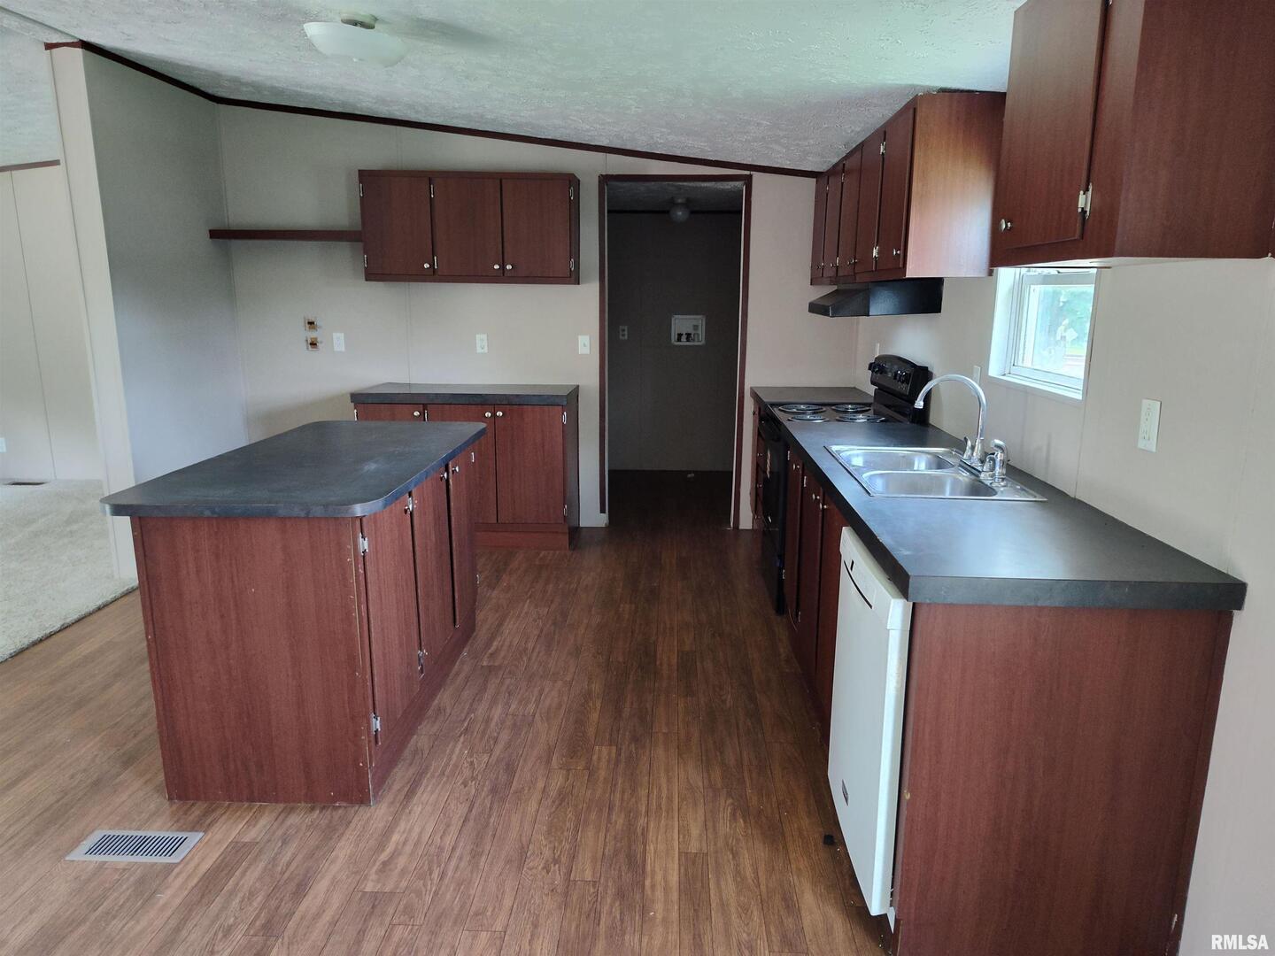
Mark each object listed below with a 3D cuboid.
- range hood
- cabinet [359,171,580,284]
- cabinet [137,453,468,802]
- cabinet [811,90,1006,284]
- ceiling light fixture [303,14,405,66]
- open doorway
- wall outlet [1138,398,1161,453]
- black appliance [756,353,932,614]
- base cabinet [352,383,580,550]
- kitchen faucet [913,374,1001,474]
[{"bbox_3d":[1.083,-0.847,3.975,0.470,0.160,0.720,1,12,3],"label":"range hood"},{"bbox_3d":[-0.961,-1.455,4.988,1.224,0.606,0.301,1,12,3],"label":"cabinet"},{"bbox_3d":[-1.056,0.396,3.068,0.622,0.875,1.333,1,12,3],"label":"cabinet"},{"bbox_3d":[1.172,-1.244,4.013,0.305,0.618,2.070,1,12,3],"label":"cabinet"},{"bbox_3d":[-0.997,-1.552,3.013,0.350,0.148,0.350,7,12,1],"label":"ceiling light fixture"},{"bbox_3d":[0.215,-0.737,5.274,0.900,2.167,0.130,1,12,3],"label":"open doorway"},{"bbox_3d":[1.196,-0.124,1.986,0.008,0.117,0.074,1,12,3],"label":"wall outlet"},{"bbox_3d":[0.981,-0.004,4.216,0.675,1.180,0.755,1,12,3],"label":"black appliance"},{"bbox_3d":[-1.000,-0.058,5.176,1.242,0.870,0.491,1,12,3],"label":"base cabinet"},{"bbox_3d":[1.048,-0.189,2.808,0.230,0.297,0.220,1,12,3],"label":"kitchen faucet"}]

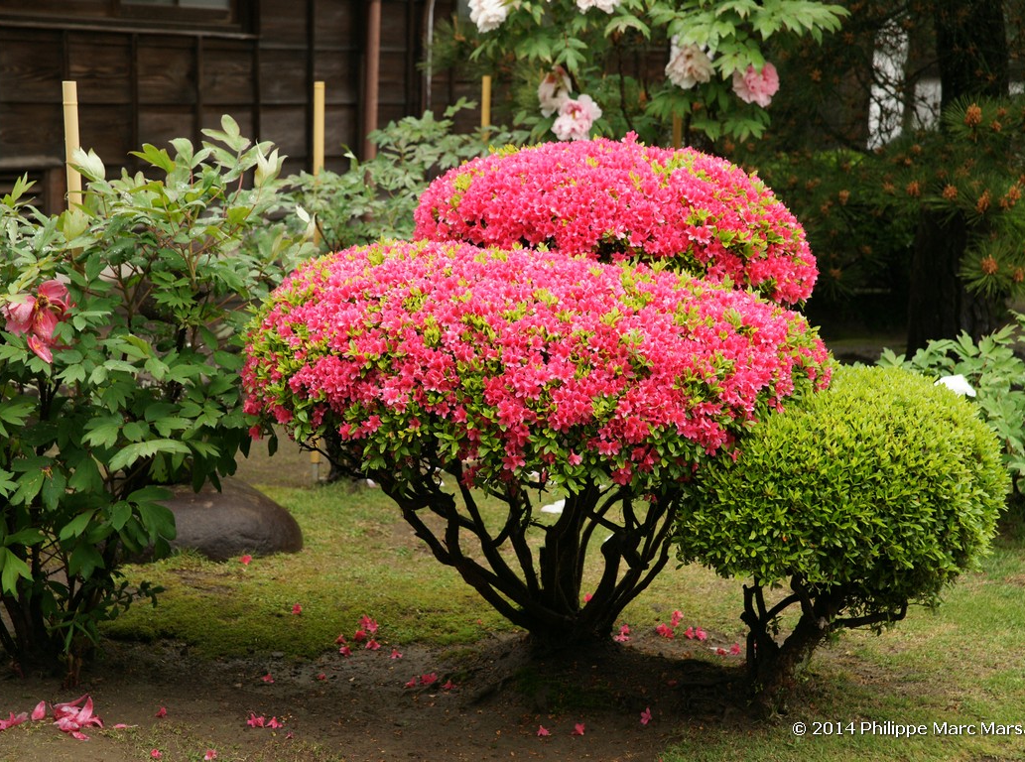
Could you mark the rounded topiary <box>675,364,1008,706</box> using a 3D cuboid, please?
[{"bbox_3d":[0.745,0.328,5.020,0.740,0.730,0.720,1,8,0],"label":"rounded topiary"}]

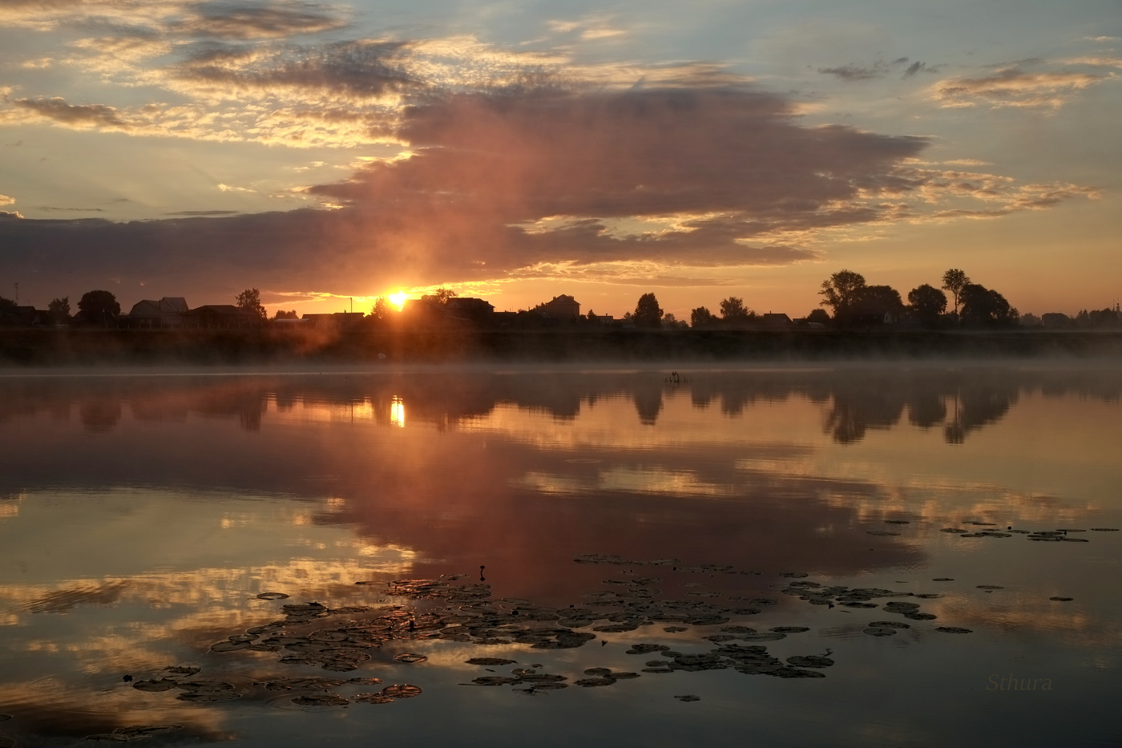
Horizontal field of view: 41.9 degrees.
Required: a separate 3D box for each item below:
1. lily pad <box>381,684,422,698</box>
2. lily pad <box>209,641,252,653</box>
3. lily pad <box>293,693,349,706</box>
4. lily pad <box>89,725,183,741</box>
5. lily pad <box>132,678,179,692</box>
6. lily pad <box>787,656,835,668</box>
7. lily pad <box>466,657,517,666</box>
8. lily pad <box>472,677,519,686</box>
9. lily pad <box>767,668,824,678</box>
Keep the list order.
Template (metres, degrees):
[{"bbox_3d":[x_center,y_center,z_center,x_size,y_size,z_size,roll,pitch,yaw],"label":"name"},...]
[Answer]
[{"bbox_3d":[-0.782,1.550,7.203,0.198,0.020,0.258,0,1,0],"label":"lily pad"},{"bbox_3d":[-1.876,1.539,8.313,0.244,0.020,0.290,0,1,0],"label":"lily pad"},{"bbox_3d":[-1.154,1.553,7.025,0.269,0.020,0.217,0,1,0],"label":"lily pad"},{"bbox_3d":[-1.868,1.563,6.414,0.422,0.020,0.236,0,1,0],"label":"lily pad"},{"bbox_3d":[-2.035,1.552,7.344,0.233,0.020,0.259,0,1,0],"label":"lily pad"},{"bbox_3d":[1.334,1.535,7.863,0.254,0.020,0.256,0,1,0],"label":"lily pad"},{"bbox_3d":[-0.375,1.540,7.887,0.274,0.020,0.219,0,1,0],"label":"lily pad"},{"bbox_3d":[-0.333,1.546,7.410,0.235,0.020,0.188,0,1,0],"label":"lily pad"},{"bbox_3d":[1.216,1.539,7.582,0.304,0.020,0.243,0,1,0],"label":"lily pad"}]

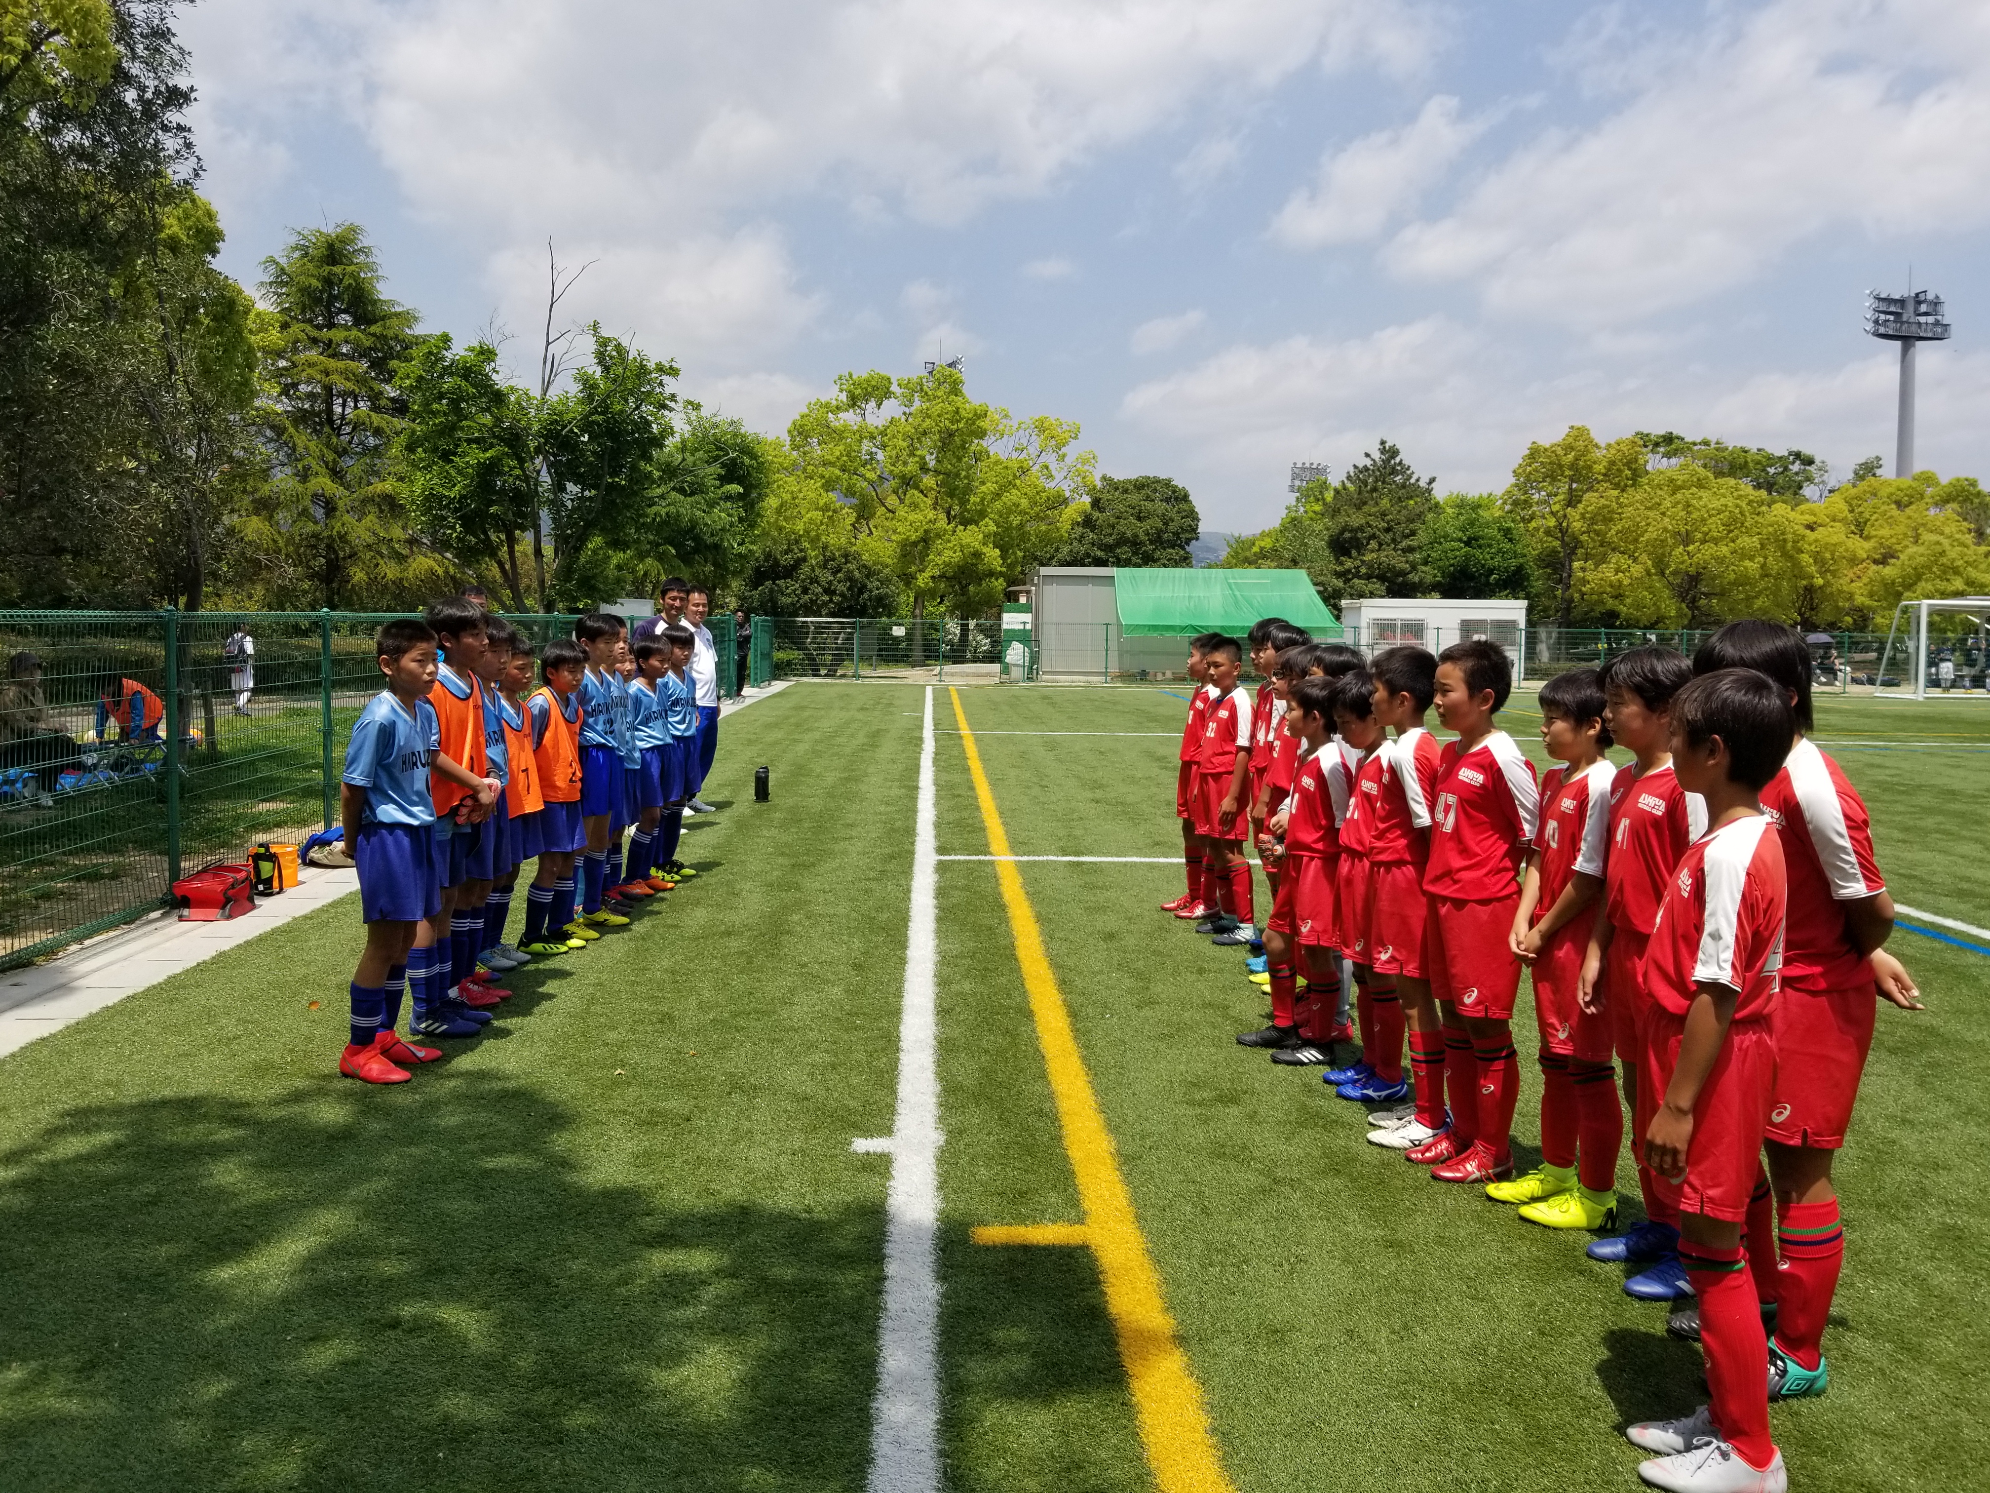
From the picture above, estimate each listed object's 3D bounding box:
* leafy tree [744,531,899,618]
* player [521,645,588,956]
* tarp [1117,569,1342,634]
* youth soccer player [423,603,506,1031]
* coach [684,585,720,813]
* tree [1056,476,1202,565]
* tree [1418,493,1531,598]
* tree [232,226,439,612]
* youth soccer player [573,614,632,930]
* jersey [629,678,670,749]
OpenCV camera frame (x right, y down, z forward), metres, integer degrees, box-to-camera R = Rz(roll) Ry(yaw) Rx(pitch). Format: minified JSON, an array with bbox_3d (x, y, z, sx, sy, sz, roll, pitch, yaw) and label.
[{"bbox_3d":[-4.716,-3.849,40.300,4.400,3.950,4.200,1,5,-2],"label":"leafy tree"},{"bbox_3d":[-1.960,0.212,6.645,0.310,1.375,0.390,2,4,20],"label":"player"},{"bbox_3d":[6.060,-3.807,39.500,5.750,1.800,2.000,1,5,-2],"label":"tarp"},{"bbox_3d":[-1.900,0.244,5.308,0.360,1.530,0.420,1,4,8],"label":"youth soccer player"},{"bbox_3d":[-2.310,-0.386,11.733,0.340,1.733,0.520,2,4,20],"label":"coach"},{"bbox_3d":[4.720,-6.462,55.000,6.000,7.000,5.800,1,5,-2],"label":"tree"},{"bbox_3d":[16.660,-5.681,51.790,4.400,6.196,4.400,1,4,0],"label":"tree"},{"bbox_3d":[-15.858,-7.097,36.000,5.300,10.800,5.200,1,5,-2],"label":"tree"},{"bbox_3d":[-1.956,0.116,7.420,0.320,1.530,0.420,2,5,9],"label":"youth soccer player"},{"bbox_3d":[-1.951,-0.189,8.450,0.230,0.420,0.380,2,5,10],"label":"jersey"}]

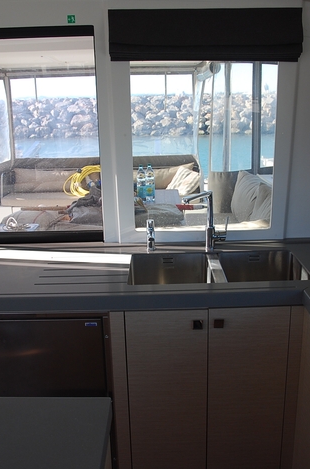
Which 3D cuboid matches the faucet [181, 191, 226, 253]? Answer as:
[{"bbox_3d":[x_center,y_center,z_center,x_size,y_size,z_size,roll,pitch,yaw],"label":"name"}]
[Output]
[{"bbox_3d":[0.223,-0.042,2.138,0.250,0.290,0.085,-16,22,-42],"label":"faucet"}]

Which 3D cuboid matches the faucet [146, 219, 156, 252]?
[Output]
[{"bbox_3d":[-0.024,0.014,2.219,0.045,0.150,0.110,-1,16,0],"label":"faucet"}]

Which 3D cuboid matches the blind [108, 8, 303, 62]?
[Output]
[{"bbox_3d":[0.225,-0.893,2.100,0.858,0.214,0.060,-1,16,0],"label":"blind"}]

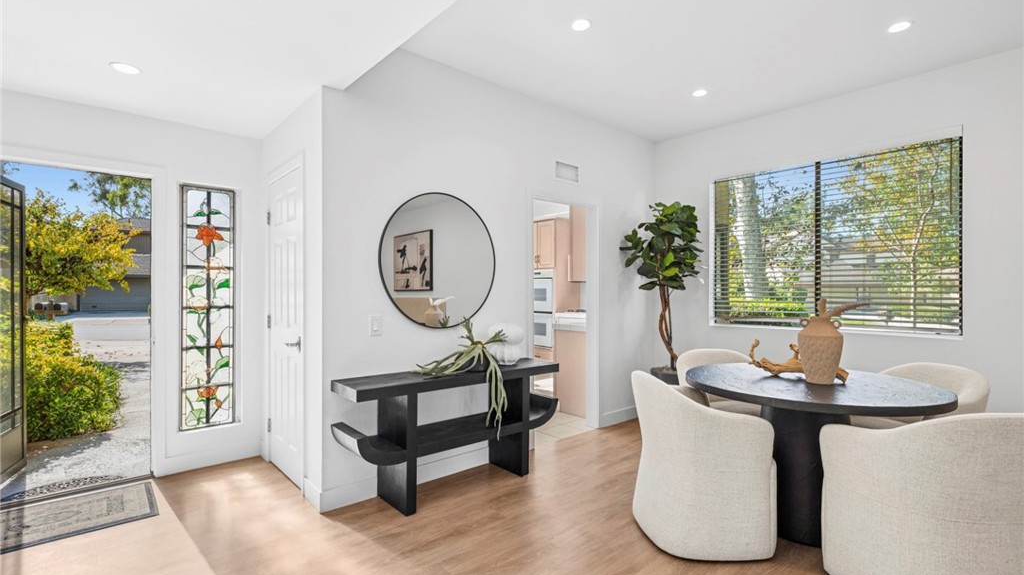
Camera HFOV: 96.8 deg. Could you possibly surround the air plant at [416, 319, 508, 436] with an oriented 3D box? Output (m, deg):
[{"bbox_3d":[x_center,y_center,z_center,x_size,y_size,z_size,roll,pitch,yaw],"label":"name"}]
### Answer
[{"bbox_3d":[-0.318,0.587,2.935,0.580,0.740,0.340,0,0,-40],"label":"air plant"}]

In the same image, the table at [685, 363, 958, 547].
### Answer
[{"bbox_3d":[1.626,0.901,2.534,1.210,0.770,1.210,0,0,-8],"label":"table"}]

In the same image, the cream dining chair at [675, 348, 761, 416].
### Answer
[{"bbox_3d":[1.545,0.887,3.240,0.610,0.820,0.620,0,0,-12],"label":"cream dining chair"}]

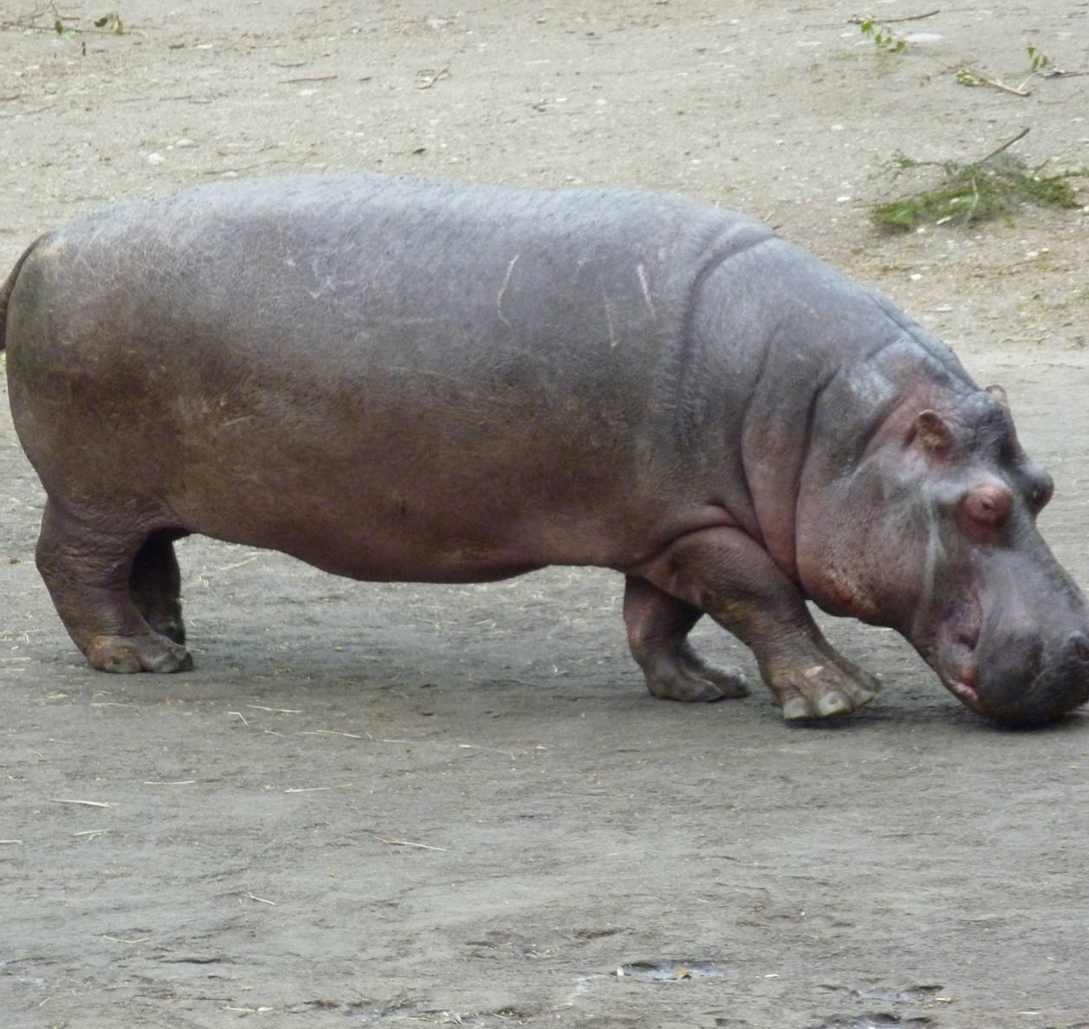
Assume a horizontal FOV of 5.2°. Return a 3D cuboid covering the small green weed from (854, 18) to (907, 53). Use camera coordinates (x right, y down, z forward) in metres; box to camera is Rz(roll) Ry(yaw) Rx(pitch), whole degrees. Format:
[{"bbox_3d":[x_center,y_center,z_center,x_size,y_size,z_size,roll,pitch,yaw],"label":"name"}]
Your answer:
[{"bbox_3d":[1.300,-1.854,46.000,0.205,0.125,0.150,0,8,0],"label":"small green weed"}]

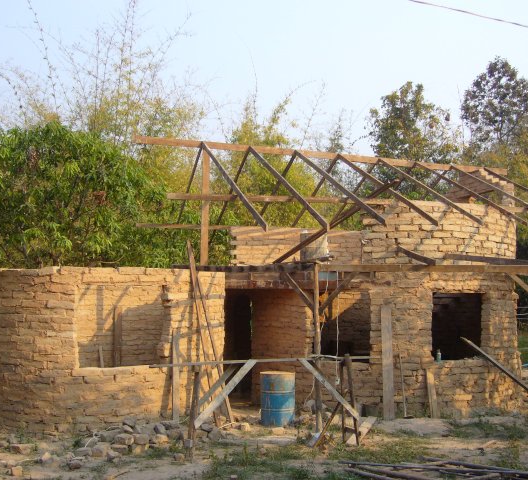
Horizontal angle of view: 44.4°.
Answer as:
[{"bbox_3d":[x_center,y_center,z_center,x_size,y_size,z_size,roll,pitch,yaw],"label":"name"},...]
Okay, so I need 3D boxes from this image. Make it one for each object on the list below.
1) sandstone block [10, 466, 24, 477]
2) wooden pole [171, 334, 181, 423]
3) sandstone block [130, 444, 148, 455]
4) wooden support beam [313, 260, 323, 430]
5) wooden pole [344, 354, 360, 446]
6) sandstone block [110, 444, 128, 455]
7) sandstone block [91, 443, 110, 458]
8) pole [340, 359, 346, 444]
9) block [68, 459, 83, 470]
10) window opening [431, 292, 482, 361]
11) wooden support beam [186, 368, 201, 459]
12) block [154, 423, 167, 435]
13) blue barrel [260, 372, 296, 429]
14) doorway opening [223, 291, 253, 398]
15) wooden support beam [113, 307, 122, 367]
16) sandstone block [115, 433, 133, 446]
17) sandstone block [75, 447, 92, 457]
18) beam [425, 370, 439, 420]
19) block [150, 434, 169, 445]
[{"bbox_3d":[-2.860,2.685,7.500,0.125,0.105,0.130,4,-8,-28],"label":"sandstone block"},{"bbox_3d":[-1.551,2.420,11.486,0.100,1.581,0.060,-1,-13,-6],"label":"wooden pole"},{"bbox_3d":[-1.701,2.872,8.888,0.220,0.120,0.170,1,-6,-6],"label":"sandstone block"},{"bbox_3d":[0.868,1.726,10.470,0.090,2.699,0.090,0,-7,0],"label":"wooden support beam"},{"bbox_3d":[1.278,2.295,9.354,0.060,1.252,0.060,-6,-10,-1],"label":"wooden pole"},{"bbox_3d":[-1.964,2.874,8.875,0.225,0.110,0.160,1,-6,-6],"label":"sandstone block"},{"bbox_3d":[-2.184,2.833,8.682,0.215,0.150,0.180,1,-6,-6],"label":"sandstone block"},{"bbox_3d":[1.156,2.351,9.440,0.050,1.155,0.050,-1,-7,0],"label":"pole"},{"bbox_3d":[-2.329,2.790,8.060,0.165,0.110,0.140,1,-6,-6],"label":"block"},{"bbox_3d":[3.529,1.577,11.800,1.040,1.220,0.260,2,-6,-15],"label":"window opening"},{"bbox_3d":[-0.899,2.232,8.285,0.075,1.157,0.075,4,-7,0],"label":"wooden support beam"},{"bbox_3d":[-1.615,2.942,10.100,0.190,0.170,0.180,1,-7,-11],"label":"block"},{"bbox_3d":[0.237,2.704,10.970,0.585,0.880,0.585,0,-6,0],"label":"blue barrel"},{"bbox_3d":[-0.490,2.009,12.327,0.600,2.051,0.300,1,-7,-6],"label":"doorway opening"},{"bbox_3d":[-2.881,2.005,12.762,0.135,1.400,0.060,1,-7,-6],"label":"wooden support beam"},{"bbox_3d":[-2.005,2.867,9.300,0.280,0.180,0.200,2,-7,-17],"label":"sandstone block"},{"bbox_3d":[-2.426,2.861,8.777,0.225,0.110,0.160,1,-6,-6],"label":"sandstone block"},{"bbox_3d":[3.005,2.747,11.578,0.125,0.863,0.050,-3,-15,5],"label":"beam"},{"bbox_3d":[-1.503,2.883,9.350,0.230,0.135,0.200,1,-7,-8],"label":"block"}]

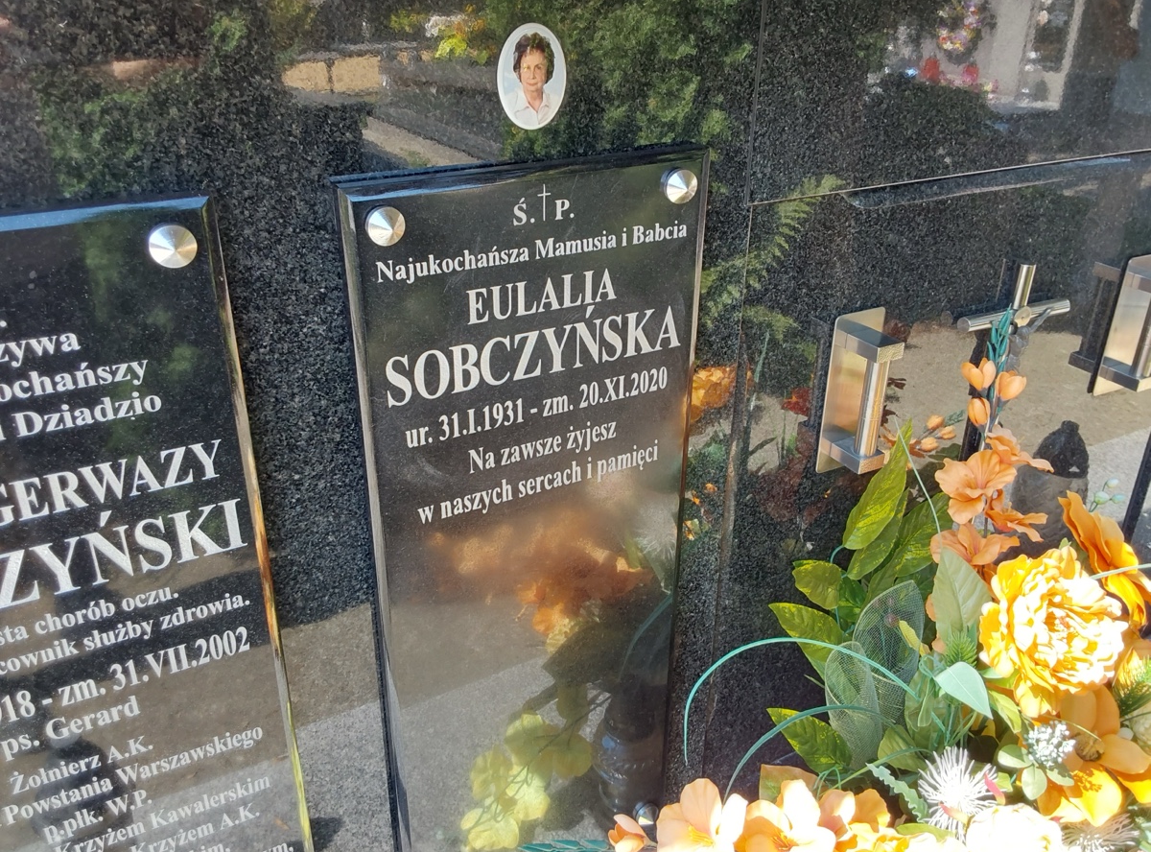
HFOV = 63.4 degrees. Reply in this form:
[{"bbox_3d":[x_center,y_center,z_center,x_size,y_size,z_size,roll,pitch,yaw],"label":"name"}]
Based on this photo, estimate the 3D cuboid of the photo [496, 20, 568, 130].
[{"bbox_3d":[-0.037,-0.296,0.792,0.066,0.085,0.008,-13,29,-27],"label":"photo"}]

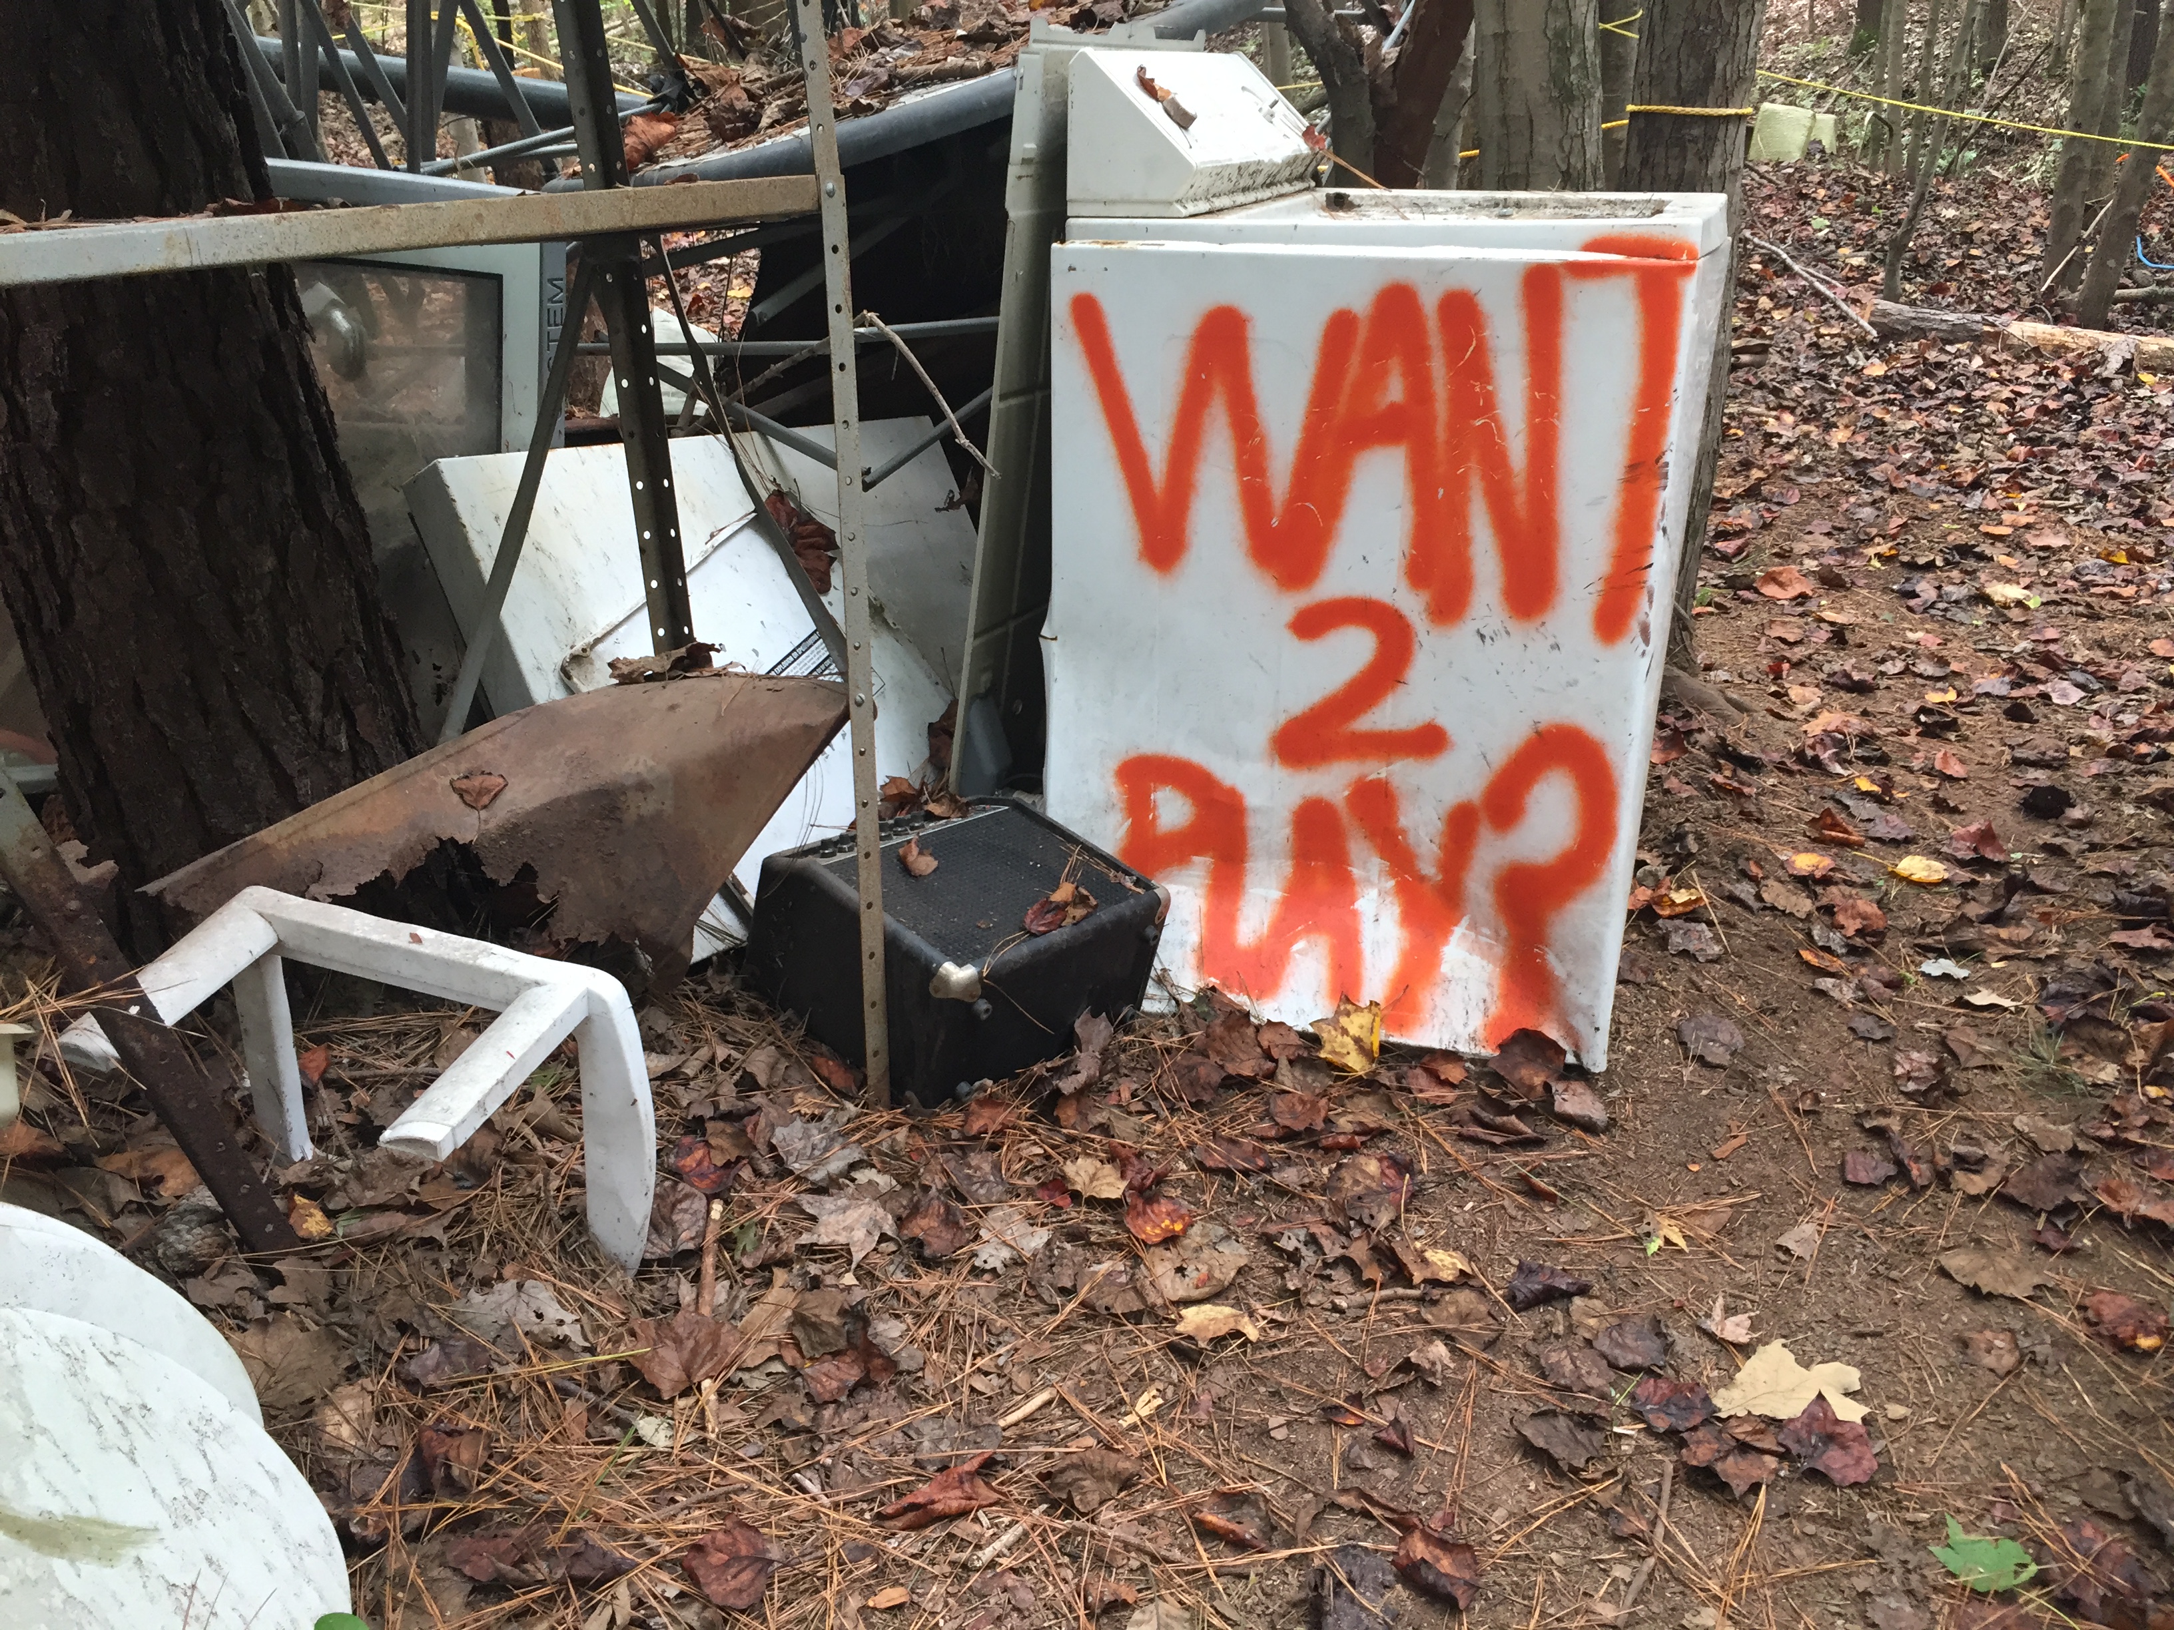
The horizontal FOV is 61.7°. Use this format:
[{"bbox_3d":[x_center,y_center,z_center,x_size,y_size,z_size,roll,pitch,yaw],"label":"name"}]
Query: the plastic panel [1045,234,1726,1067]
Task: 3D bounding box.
[{"bbox_3d":[0.275,-0.172,2.020,0.675,0.900,0.080,7,23,18],"label":"plastic panel"}]

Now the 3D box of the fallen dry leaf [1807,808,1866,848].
[{"bbox_3d":[1.050,0.022,2.567,0.060,0.030,0.083,-11,27,-23],"label":"fallen dry leaf"}]

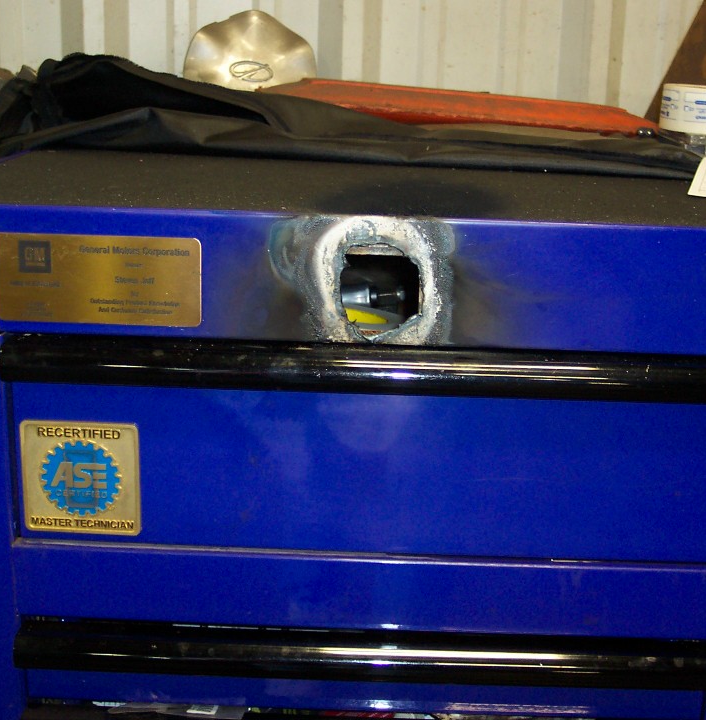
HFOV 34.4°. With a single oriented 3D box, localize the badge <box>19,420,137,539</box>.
[{"bbox_3d":[-0.142,0.062,0.593,0.062,0.062,0.003,2,16,1],"label":"badge"}]

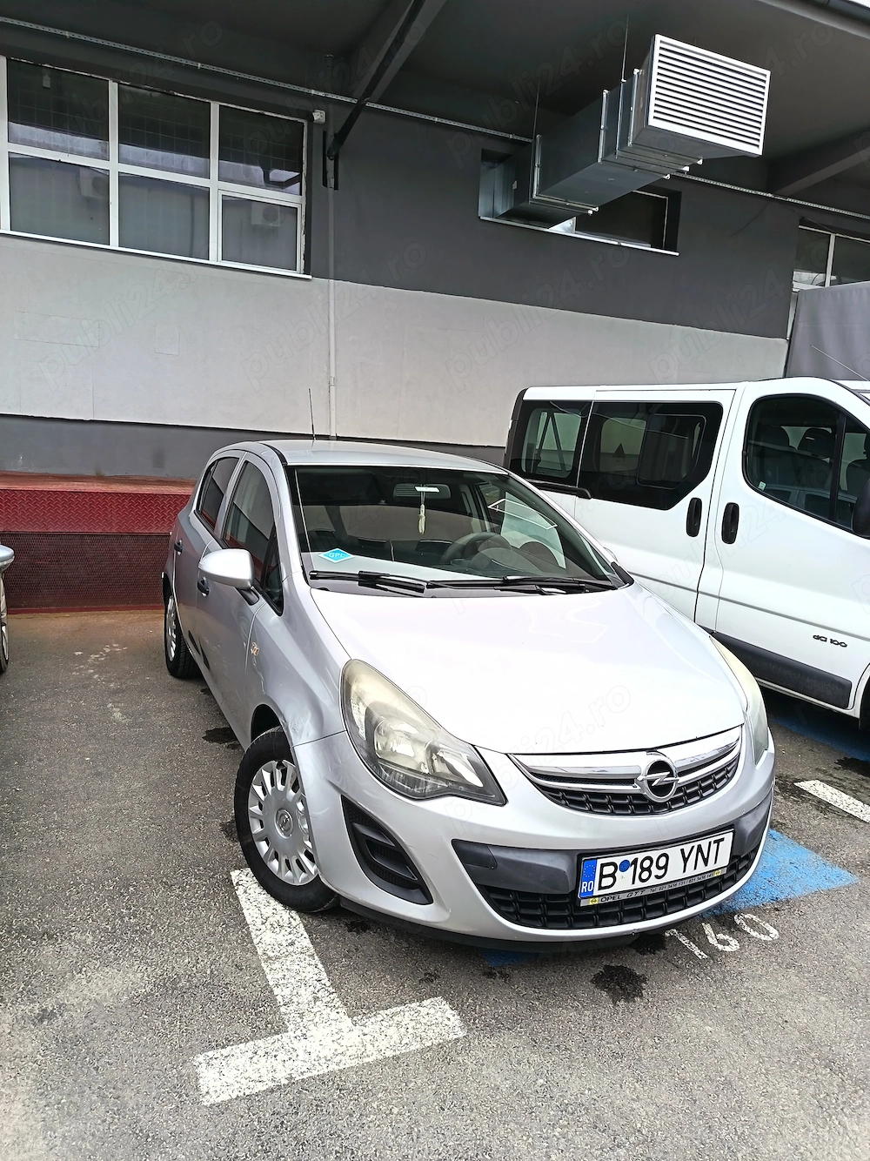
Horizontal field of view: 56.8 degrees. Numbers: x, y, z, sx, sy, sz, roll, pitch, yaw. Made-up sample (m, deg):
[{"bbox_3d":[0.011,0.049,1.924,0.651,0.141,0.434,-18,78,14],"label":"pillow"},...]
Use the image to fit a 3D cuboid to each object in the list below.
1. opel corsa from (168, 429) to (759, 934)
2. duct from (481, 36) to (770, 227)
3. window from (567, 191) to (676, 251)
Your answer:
[{"bbox_3d":[-0.237,0.101,3.831,1.800,1.488,4.000,-1,11,-26],"label":"opel corsa"},{"bbox_3d":[1.819,-4.412,8.319,1.270,0.710,2.940,-1,10,-23],"label":"duct"},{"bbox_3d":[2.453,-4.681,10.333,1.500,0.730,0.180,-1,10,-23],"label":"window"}]

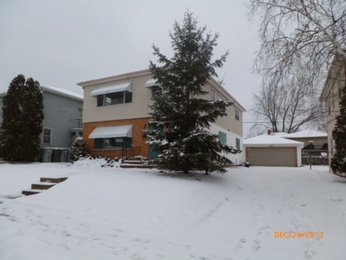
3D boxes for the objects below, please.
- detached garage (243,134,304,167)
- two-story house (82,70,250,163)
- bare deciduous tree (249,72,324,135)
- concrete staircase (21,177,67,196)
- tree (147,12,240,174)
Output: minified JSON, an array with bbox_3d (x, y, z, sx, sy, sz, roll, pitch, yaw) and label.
[{"bbox_3d":[11.737,2.462,28.772,7.000,3.850,6.900,-3,-9,27],"label":"detached garage"},{"bbox_3d":[0.448,-0.094,21.169,9.200,6.500,14.400,-3,-9,27],"label":"two-story house"},{"bbox_3d":[20.558,-2.116,42.985,12.500,16.300,12.000,-3,-9,27],"label":"bare deciduous tree"},{"bbox_3d":[-4.087,1.942,7.905,1.350,0.620,1.000,-3,-9,27],"label":"concrete staircase"},{"bbox_3d":[0.745,-1.764,10.152,3.800,7.100,3.800,-3,-9,27],"label":"tree"}]

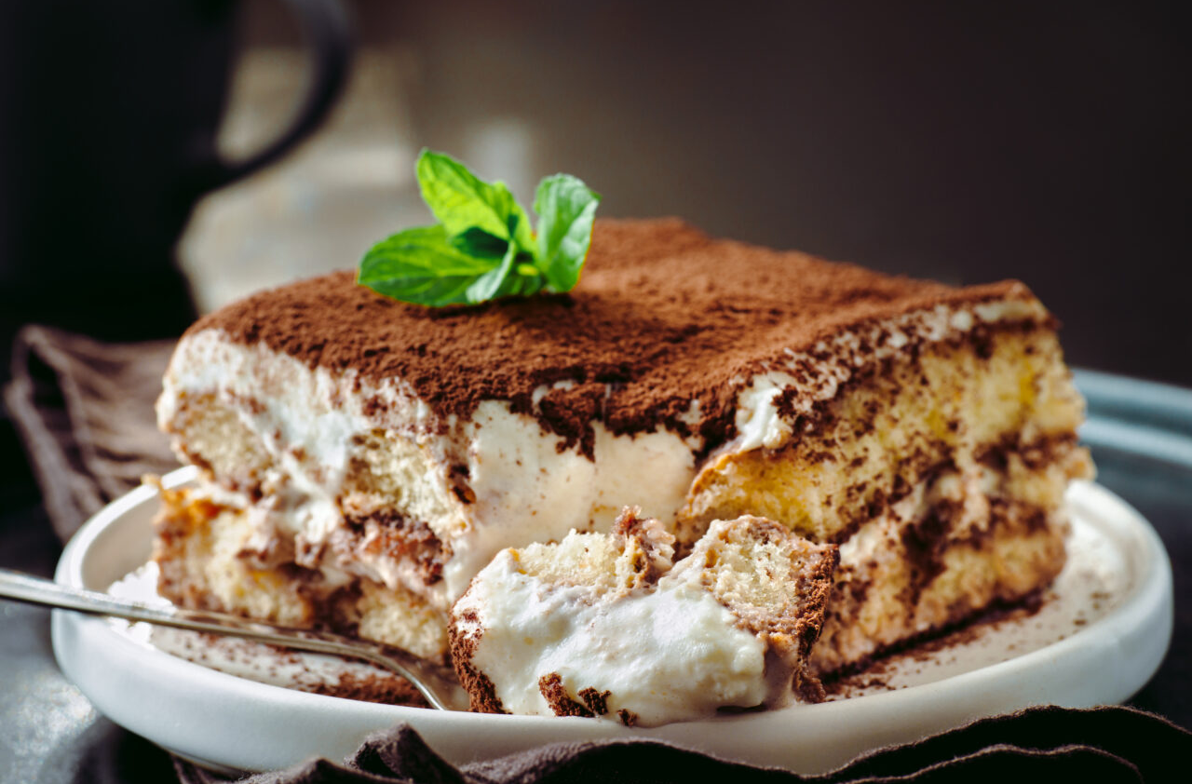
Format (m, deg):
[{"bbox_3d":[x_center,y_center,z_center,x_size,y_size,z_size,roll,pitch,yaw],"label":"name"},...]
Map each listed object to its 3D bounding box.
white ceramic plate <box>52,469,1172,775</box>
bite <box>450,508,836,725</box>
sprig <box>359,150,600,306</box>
[{"bbox_3d":[0.002,0.030,0.560,0.160,0.017,0.160,-1,14,0],"label":"white ceramic plate"},{"bbox_3d":[0.006,0.028,0.513,0.050,0.028,0.032,-1,14,0],"label":"bite"},{"bbox_3d":[-0.017,-0.024,0.573,0.035,0.019,0.025,-1,14,0],"label":"sprig"}]

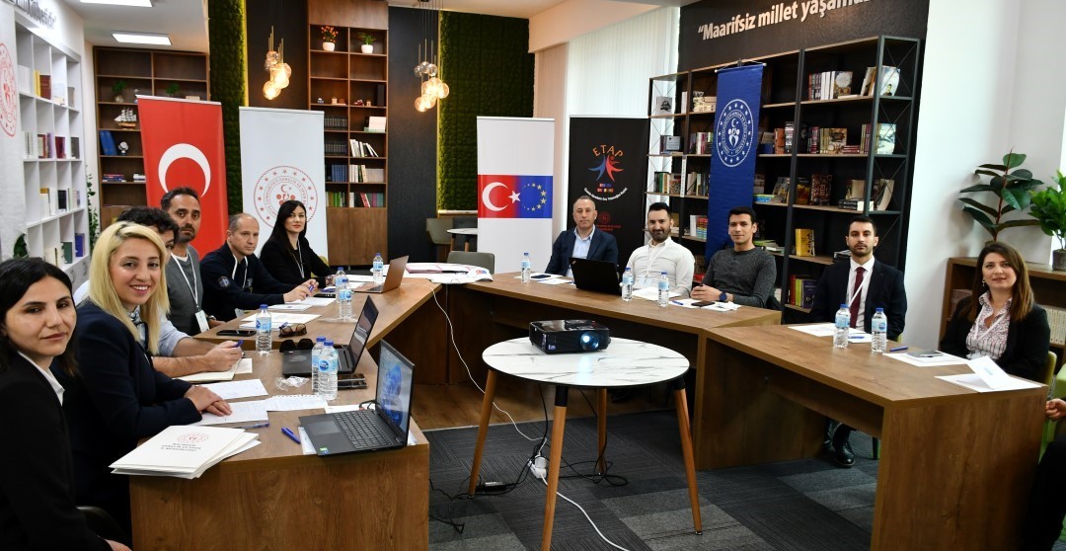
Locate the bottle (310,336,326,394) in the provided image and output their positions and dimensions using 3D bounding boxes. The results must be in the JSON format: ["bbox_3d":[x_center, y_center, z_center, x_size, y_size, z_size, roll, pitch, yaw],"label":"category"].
[{"bbox_3d":[-0.743,0.311,2.805,0.065,0.205,0.065,0,8,-15],"label":"bottle"}]

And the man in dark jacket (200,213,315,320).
[{"bbox_3d":[-1.539,0.273,4.506,0.740,1.260,0.550,5,9,23],"label":"man in dark jacket"}]

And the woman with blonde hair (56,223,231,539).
[{"bbox_3d":[-1.127,0.511,2.564,0.680,1.330,0.480,1,8,-5],"label":"woman with blonde hair"}]

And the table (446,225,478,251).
[{"bbox_3d":[-0.592,-0.149,9.539,0.880,0.745,0.880,2,8,0],"label":"table"}]

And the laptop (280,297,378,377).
[{"bbox_3d":[-0.819,0.235,3.218,0.350,0.237,0.380,-1,8,-16],"label":"laptop"}]

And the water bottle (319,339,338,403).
[{"bbox_3d":[-0.706,0.320,2.753,0.066,0.207,0.066,2,8,0],"label":"water bottle"}]

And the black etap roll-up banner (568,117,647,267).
[{"bbox_3d":[0.732,-0.561,8.121,0.788,2.055,0.150,2,8,4],"label":"black etap roll-up banner"}]

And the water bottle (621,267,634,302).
[{"bbox_3d":[0.581,0.053,4.885,0.065,0.203,0.065,2,8,0],"label":"water bottle"}]

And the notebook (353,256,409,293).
[{"bbox_3d":[-0.954,-0.009,5.005,0.250,0.207,0.300,3,8,9],"label":"notebook"}]

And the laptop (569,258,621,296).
[{"bbox_3d":[0.484,-0.008,5.229,0.340,0.223,0.321,9,10,41],"label":"laptop"}]

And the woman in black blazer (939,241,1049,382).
[{"bbox_3d":[2.017,0.483,3.693,0.720,1.270,0.500,-4,10,-37],"label":"woman in black blazer"}]

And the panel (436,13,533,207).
[{"bbox_3d":[-0.678,-2.388,11.870,1.457,2.868,0.100,-1,8,-17],"label":"panel"}]

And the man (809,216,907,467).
[{"bbox_3d":[1.817,0.329,4.545,0.560,1.310,0.720,6,9,28],"label":"man"}]

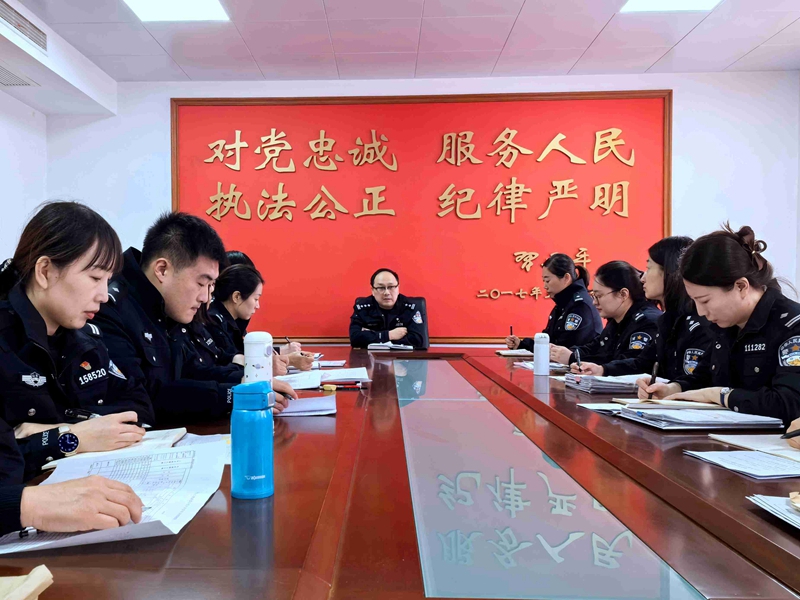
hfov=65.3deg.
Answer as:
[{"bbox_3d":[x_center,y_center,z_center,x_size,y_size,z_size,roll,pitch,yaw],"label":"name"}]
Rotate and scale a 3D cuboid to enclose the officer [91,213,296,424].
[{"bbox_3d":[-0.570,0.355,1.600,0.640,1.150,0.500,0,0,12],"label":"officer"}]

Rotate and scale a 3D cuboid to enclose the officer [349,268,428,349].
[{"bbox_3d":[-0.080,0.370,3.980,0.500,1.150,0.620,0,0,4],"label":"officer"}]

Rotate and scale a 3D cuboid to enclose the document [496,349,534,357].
[{"bbox_3d":[0.690,0.310,3.680,0.220,0.022,0.260,0,0,0],"label":"document"}]

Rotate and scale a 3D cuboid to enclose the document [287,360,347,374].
[{"bbox_3d":[-0.370,0.292,2.780,0.260,0.025,0.250,0,0,-18],"label":"document"}]

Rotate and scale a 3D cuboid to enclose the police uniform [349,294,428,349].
[{"bbox_3d":[-0.080,0.190,4.030,0.500,0.520,0.400,0,0,4],"label":"police uniform"}]

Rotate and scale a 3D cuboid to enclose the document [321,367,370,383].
[{"bbox_3d":[-0.205,0.283,2.380,0.210,0.030,0.280,0,0,-7],"label":"document"}]

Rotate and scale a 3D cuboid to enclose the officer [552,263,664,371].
[{"bbox_3d":[1.000,0.430,2.900,0.620,1.260,0.500,0,0,-5],"label":"officer"}]

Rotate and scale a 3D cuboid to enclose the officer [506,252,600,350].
[{"bbox_3d":[0.935,0.395,3.580,0.620,1.320,0.500,0,0,-5],"label":"officer"}]

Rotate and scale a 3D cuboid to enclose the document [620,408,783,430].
[{"bbox_3d":[0.757,0.290,1.576,0.303,0.027,0.215,0,0,-5],"label":"document"}]

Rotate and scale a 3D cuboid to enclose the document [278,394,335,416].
[{"bbox_3d":[-0.310,0.295,1.760,0.285,0.020,0.230,0,0,2],"label":"document"}]

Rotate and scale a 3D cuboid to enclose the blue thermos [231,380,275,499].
[{"bbox_3d":[-0.229,0.212,0.970,0.070,0.174,0.067,0,0,0],"label":"blue thermos"}]

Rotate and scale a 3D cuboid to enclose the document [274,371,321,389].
[{"bbox_3d":[-0.375,0.288,2.260,0.210,0.030,0.280,0,0,-7],"label":"document"}]

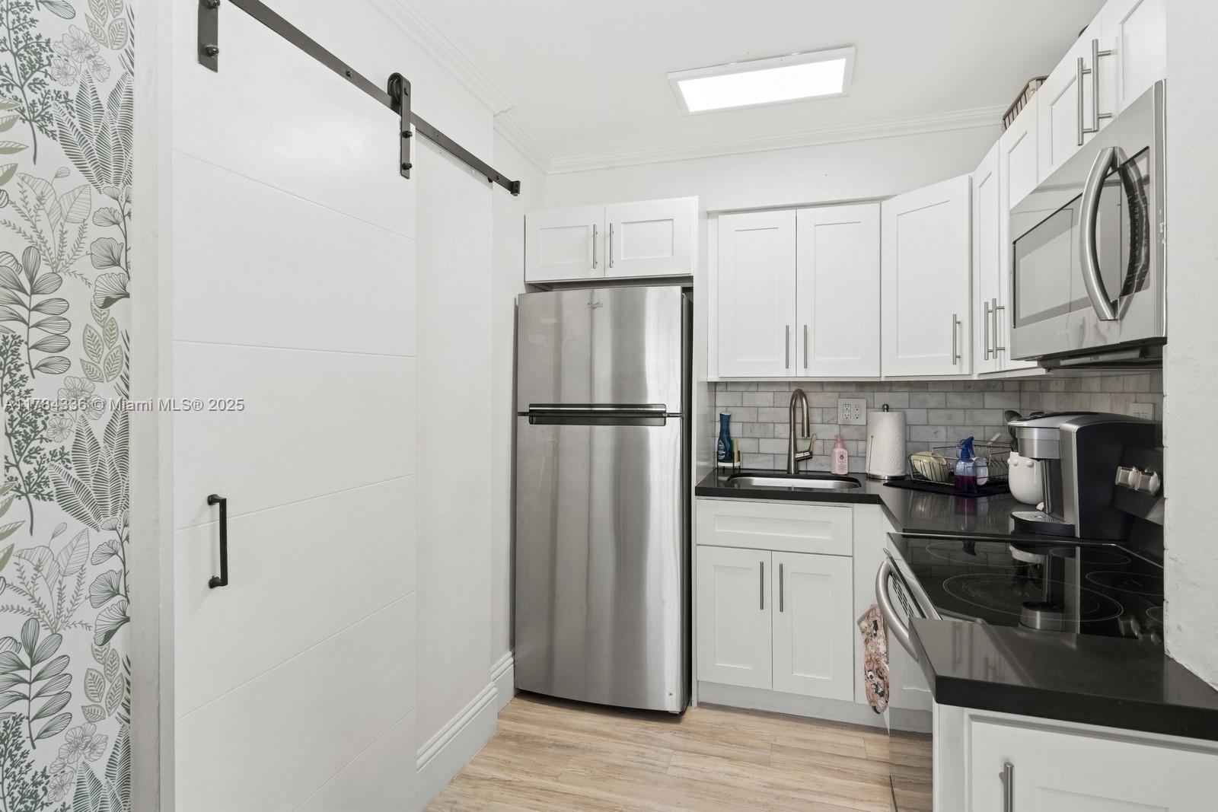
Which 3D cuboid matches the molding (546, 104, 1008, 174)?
[{"bbox_3d":[0.681,-1.158,2.806,2.099,0.062,0.062,0,1,17],"label":"molding"}]

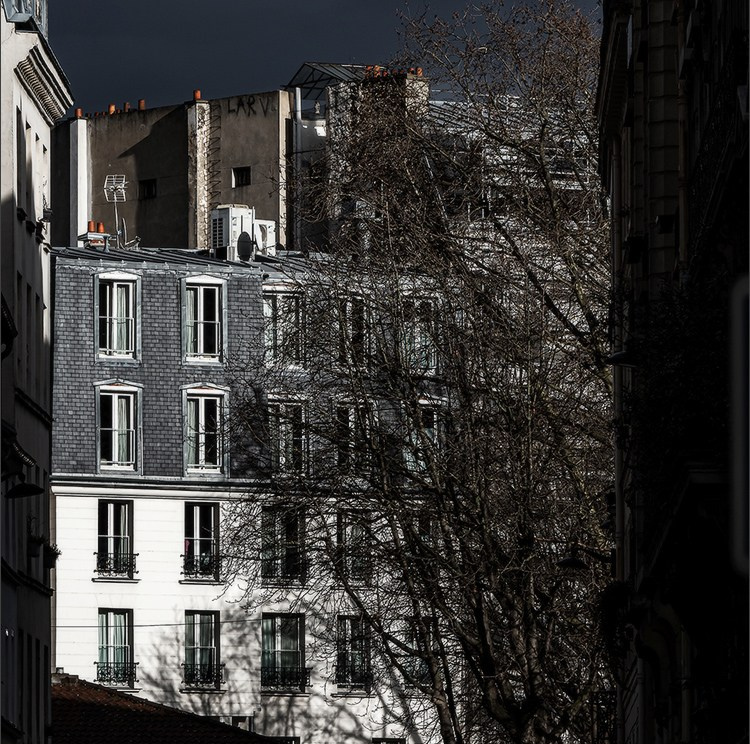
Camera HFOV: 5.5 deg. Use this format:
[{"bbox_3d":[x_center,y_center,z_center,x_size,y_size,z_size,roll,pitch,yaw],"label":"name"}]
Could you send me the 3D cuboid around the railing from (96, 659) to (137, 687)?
[{"bbox_3d":[-6.583,7.661,198.852,1.240,0.660,0.150,2,-5,-31],"label":"railing"}]

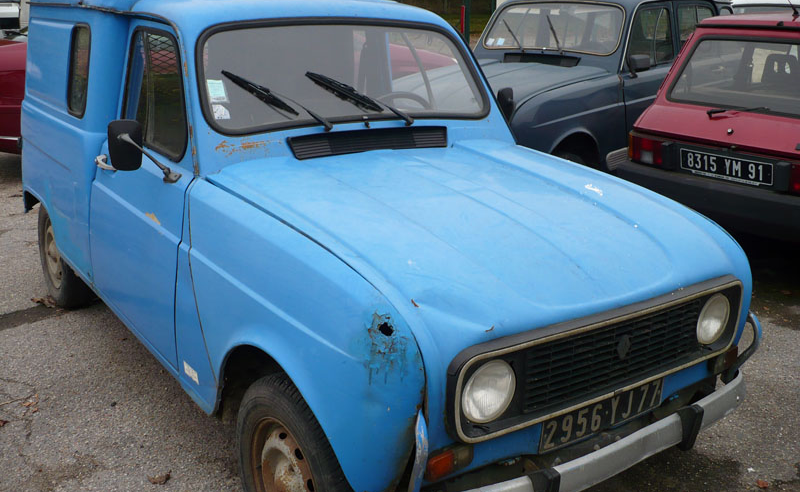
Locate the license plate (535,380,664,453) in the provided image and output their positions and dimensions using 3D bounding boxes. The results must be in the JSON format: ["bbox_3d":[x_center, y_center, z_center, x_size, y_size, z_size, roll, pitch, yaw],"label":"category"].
[{"bbox_3d":[0.561,0.458,2.340,0.505,0.105,0.015,-10,21,-35],"label":"license plate"}]

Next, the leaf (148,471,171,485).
[{"bbox_3d":[-0.805,0.775,2.864,0.078,0.025,0.060,-4,18,-17],"label":"leaf"}]

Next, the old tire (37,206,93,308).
[{"bbox_3d":[-1.682,0.018,4.322,0.150,0.560,0.560,-10,21,-35],"label":"old tire"}]

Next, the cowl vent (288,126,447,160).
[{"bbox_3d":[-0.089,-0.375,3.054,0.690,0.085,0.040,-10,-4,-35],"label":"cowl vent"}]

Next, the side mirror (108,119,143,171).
[{"bbox_3d":[-0.880,-0.325,2.740,0.113,0.170,0.045,-1,18,-11],"label":"side mirror"}]

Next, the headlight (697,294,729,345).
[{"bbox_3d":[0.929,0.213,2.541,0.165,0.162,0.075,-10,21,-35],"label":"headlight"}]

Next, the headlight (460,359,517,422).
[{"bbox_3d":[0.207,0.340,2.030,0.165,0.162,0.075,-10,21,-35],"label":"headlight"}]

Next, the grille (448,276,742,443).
[{"bbox_3d":[0.556,0.276,2.302,1.140,0.245,0.085,-10,21,-35],"label":"grille"}]

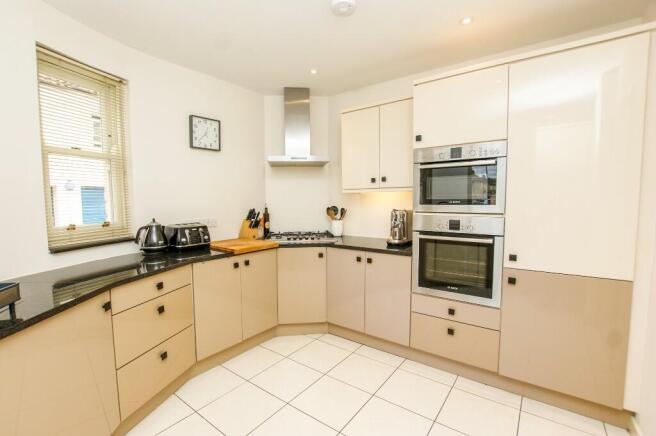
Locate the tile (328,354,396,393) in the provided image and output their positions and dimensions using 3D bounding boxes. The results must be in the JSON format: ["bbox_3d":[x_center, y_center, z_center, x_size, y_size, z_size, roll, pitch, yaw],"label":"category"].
[{"bbox_3d":[0.270,1.192,2.107,0.395,0.014,0.388,2,5,37],"label":"tile"}]

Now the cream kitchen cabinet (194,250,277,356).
[{"bbox_3d":[-0.936,0.664,2.447,0.570,0.722,0.785,3,5,39],"label":"cream kitchen cabinet"}]

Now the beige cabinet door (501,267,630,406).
[{"bbox_3d":[1.559,0.678,1.901,0.595,0.728,0.580,2,5,33],"label":"beige cabinet door"}]

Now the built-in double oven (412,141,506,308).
[{"bbox_3d":[1.051,0.028,2.164,0.590,1.100,0.560,2,5,33],"label":"built-in double oven"}]

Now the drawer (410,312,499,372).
[{"bbox_3d":[1.062,0.887,2.234,0.600,0.293,0.540,2,4,34],"label":"drawer"}]

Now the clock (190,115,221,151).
[{"bbox_3d":[-1.154,-0.787,2.570,0.040,0.288,0.284,3,5,38],"label":"clock"}]

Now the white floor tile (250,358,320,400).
[{"bbox_3d":[-0.301,1.201,2.039,0.395,0.014,0.388,2,5,37],"label":"white floor tile"}]

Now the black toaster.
[{"bbox_3d":[-1.186,0.165,2.297,0.280,0.205,0.270,3,5,40],"label":"black toaster"}]

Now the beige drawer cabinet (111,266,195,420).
[{"bbox_3d":[-1.314,0.712,1.786,0.560,0.733,0.556,1,4,16],"label":"beige drawer cabinet"}]

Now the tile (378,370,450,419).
[{"bbox_3d":[0.590,1.196,1.876,0.390,0.010,0.390,2,5,33],"label":"tile"}]

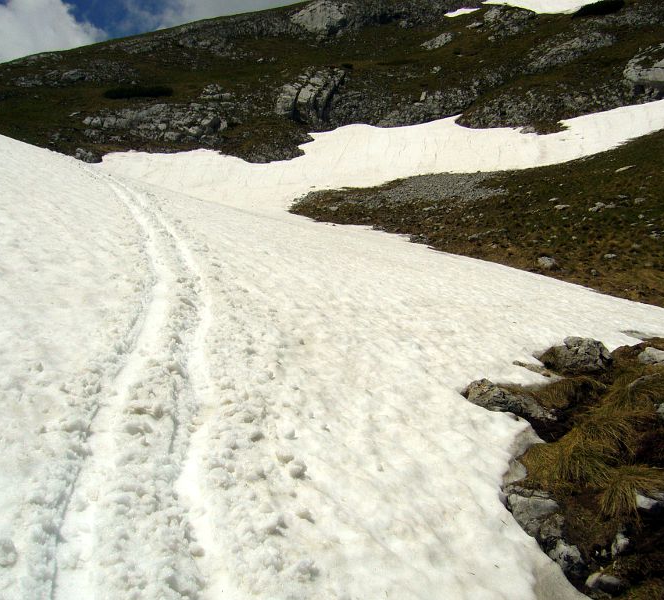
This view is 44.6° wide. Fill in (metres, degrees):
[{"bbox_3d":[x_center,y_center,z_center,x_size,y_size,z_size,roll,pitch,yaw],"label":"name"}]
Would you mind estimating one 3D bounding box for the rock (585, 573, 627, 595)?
[{"bbox_3d":[1.488,1.542,4.400,0.230,0.120,0.160,2,5,19],"label":"rock"}]

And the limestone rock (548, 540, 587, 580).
[{"bbox_3d":[1.310,1.449,4.500,0.210,0.200,0.180,2,5,16],"label":"limestone rock"}]

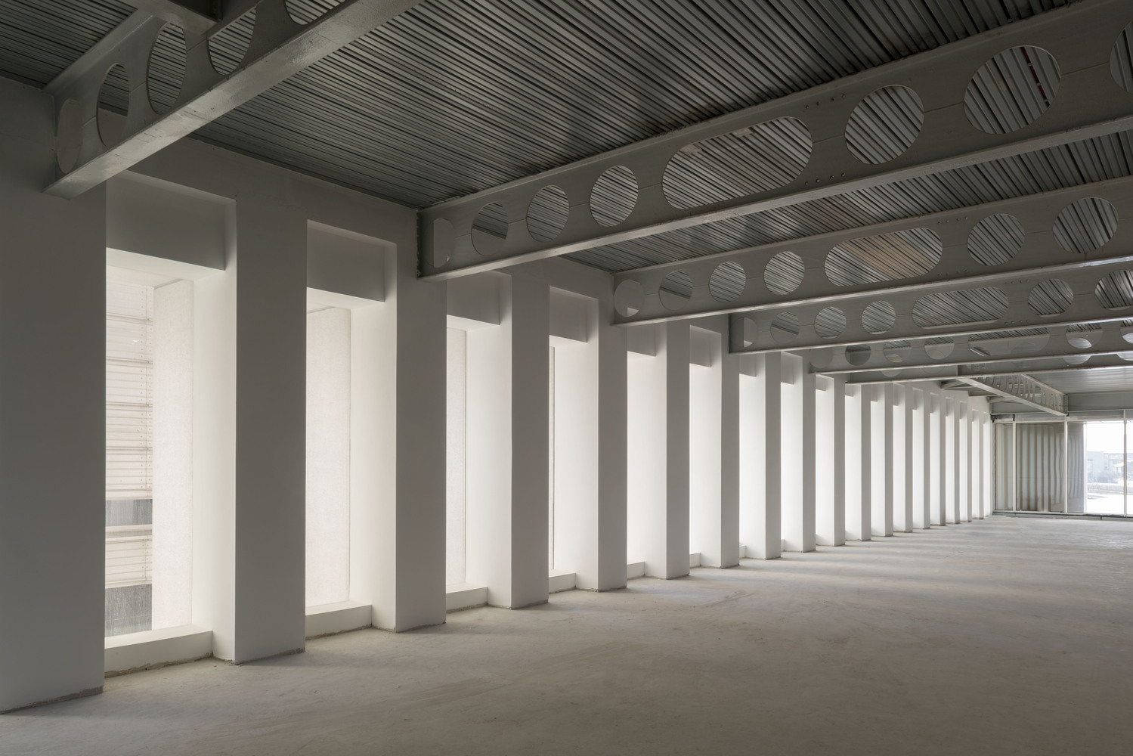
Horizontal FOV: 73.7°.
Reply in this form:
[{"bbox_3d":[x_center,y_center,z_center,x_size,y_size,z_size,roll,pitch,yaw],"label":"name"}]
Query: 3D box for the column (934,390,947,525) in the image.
[{"bbox_3d":[10.105,2.254,21.047,0.725,3.664,0.592,-2,-3,41],"label":"column"}]

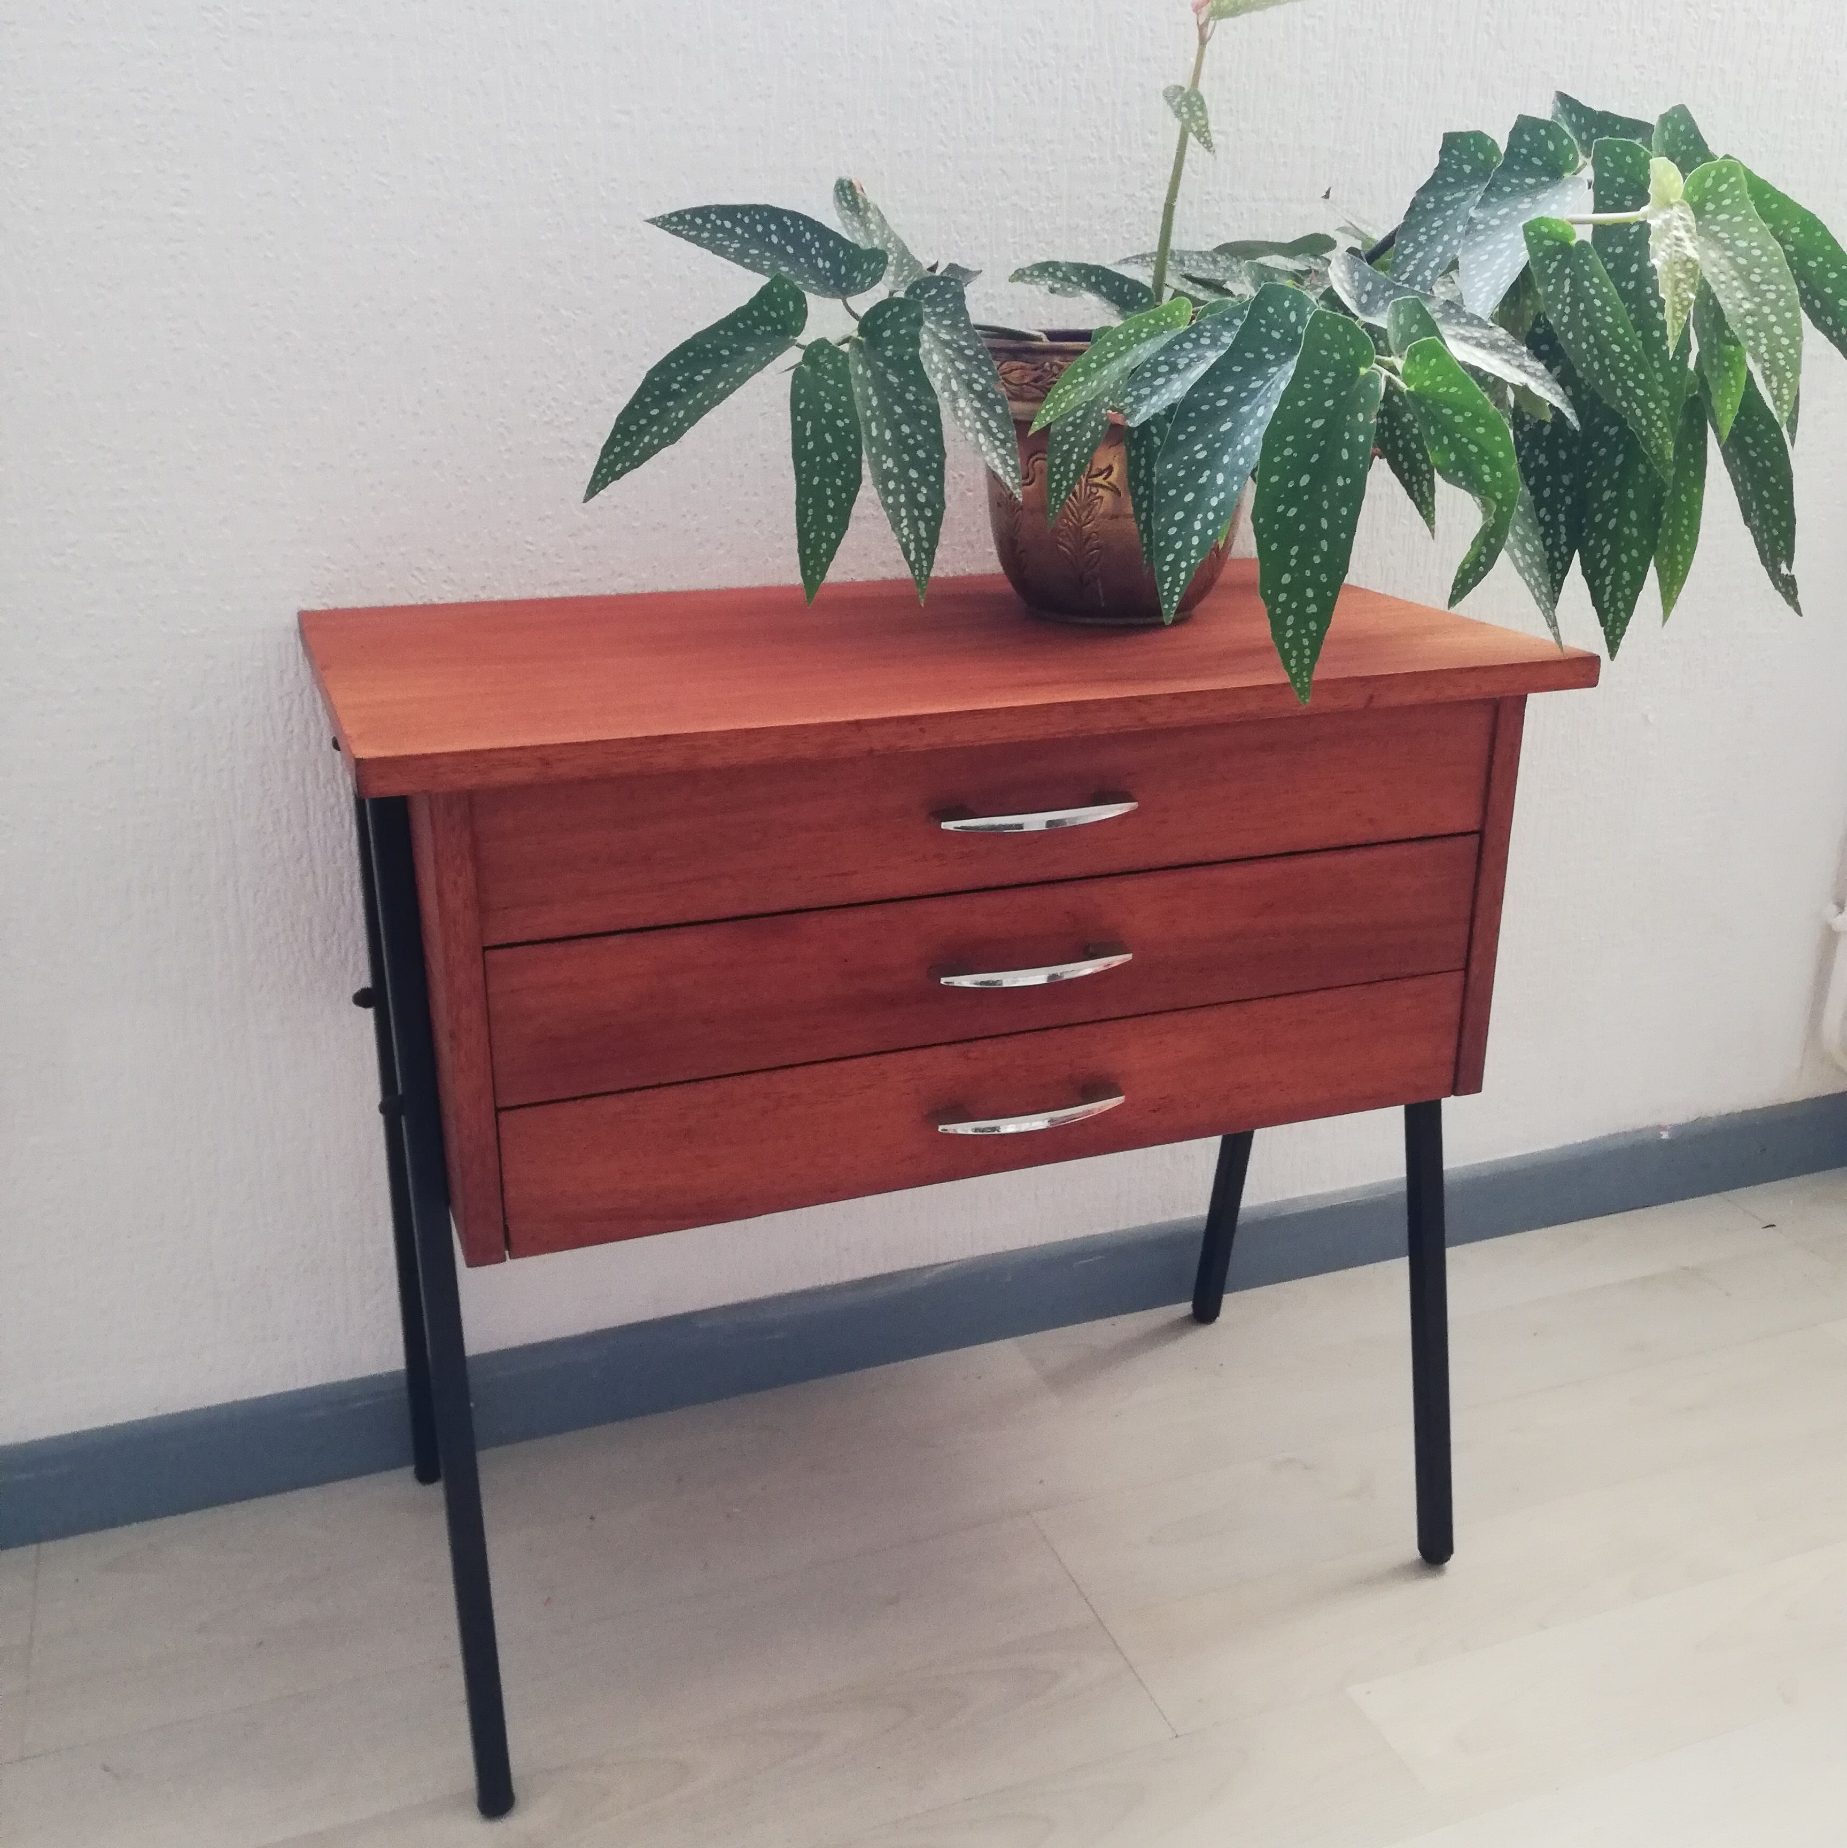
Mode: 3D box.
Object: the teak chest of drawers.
[{"bbox_3d":[-0.002,0.109,1.058,0.595,0.553,0.338,-7,21,-20],"label":"teak chest of drawers"}]

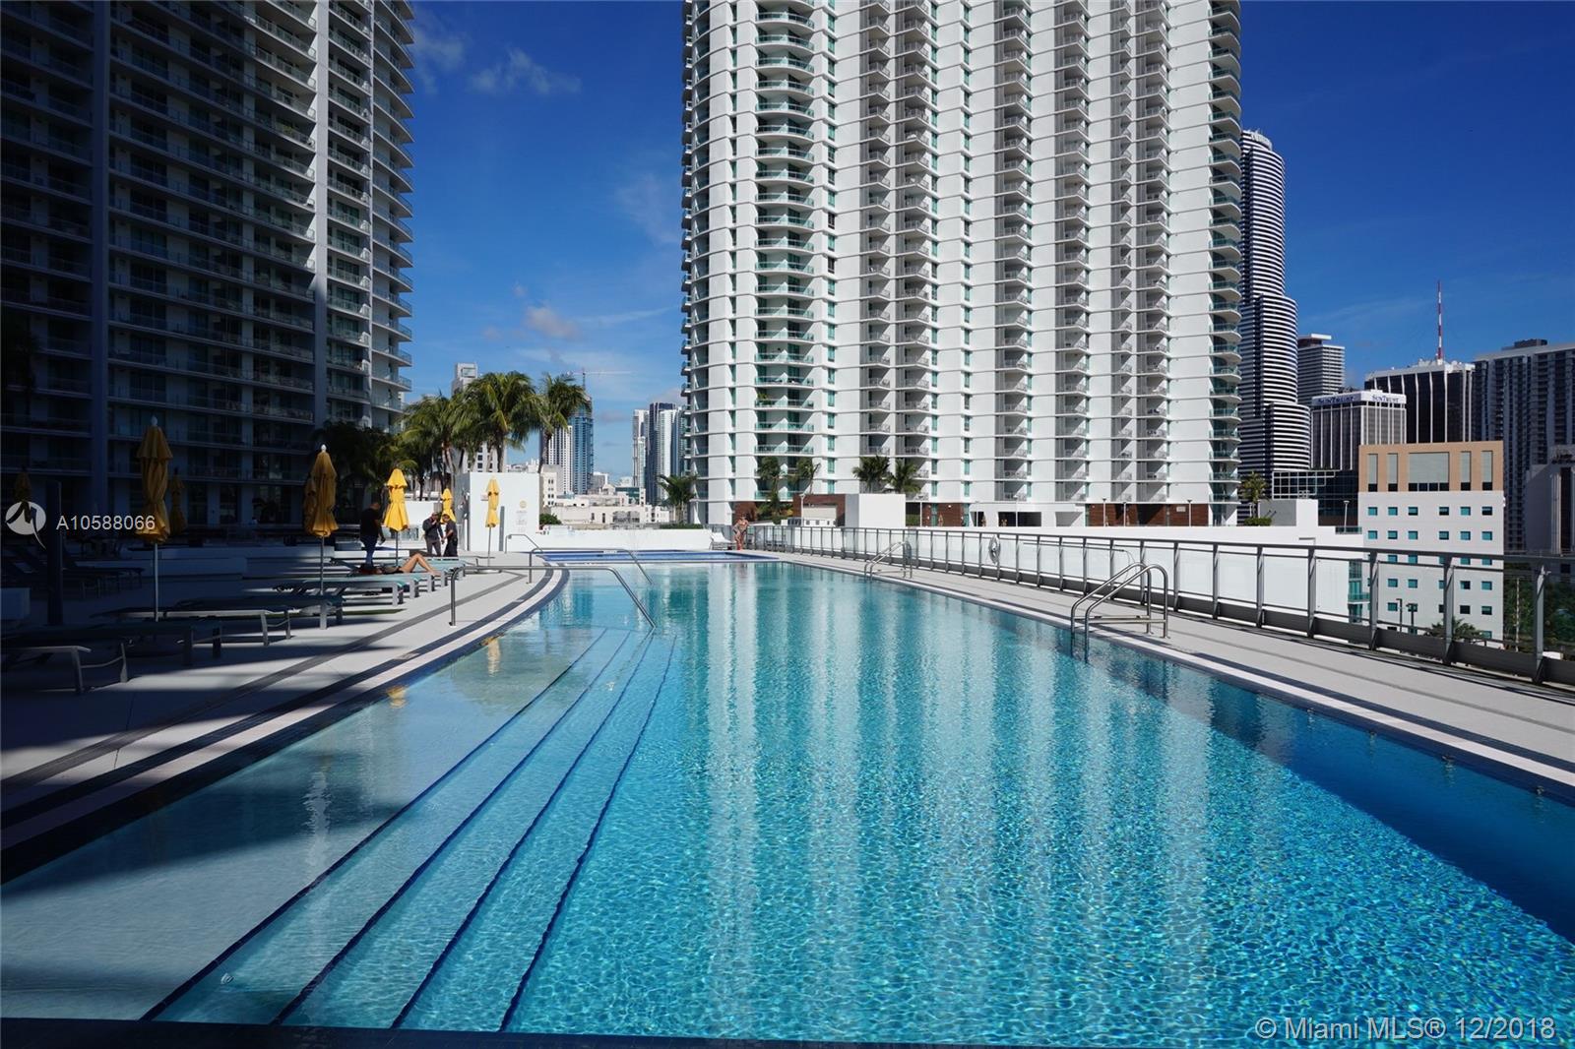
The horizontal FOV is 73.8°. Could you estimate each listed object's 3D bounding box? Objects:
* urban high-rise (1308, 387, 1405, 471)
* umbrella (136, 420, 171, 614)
[{"bbox_3d":[357.000,-27.000,656.000,41.000,105.000,36.000,0,0,-23],"label":"urban high-rise"},{"bbox_3d":[-8.090,-0.020,13.400,0.460,2.680,0.460,0,0,0],"label":"umbrella"}]

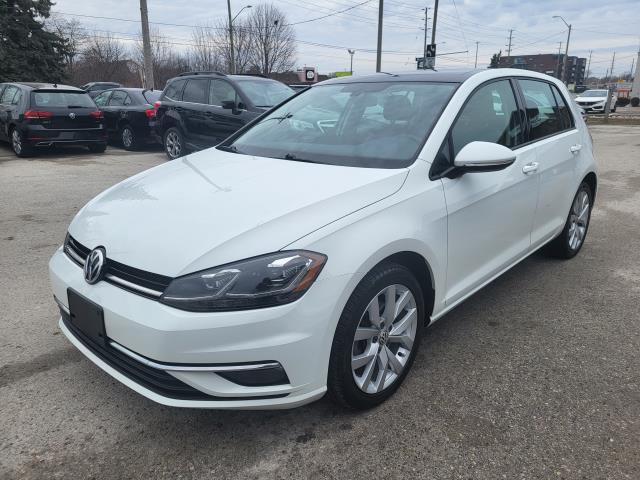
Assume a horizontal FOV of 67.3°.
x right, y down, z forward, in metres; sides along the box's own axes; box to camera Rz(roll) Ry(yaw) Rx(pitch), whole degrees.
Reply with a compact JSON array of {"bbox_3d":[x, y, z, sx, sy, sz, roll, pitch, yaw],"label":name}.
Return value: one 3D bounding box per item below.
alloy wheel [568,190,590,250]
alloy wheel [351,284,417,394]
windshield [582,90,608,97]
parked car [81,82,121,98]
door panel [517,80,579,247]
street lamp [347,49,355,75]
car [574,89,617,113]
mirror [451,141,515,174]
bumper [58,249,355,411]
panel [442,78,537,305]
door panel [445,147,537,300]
[{"bbox_3d":[2.025,-0.175,3.943,0.190,0.480,0.480,15,23,41],"label":"alloy wheel"},{"bbox_3d":[0.229,0.407,2.097,0.190,0.478,0.478,14,22,41],"label":"alloy wheel"},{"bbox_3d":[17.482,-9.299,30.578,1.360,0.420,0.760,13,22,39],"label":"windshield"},{"bbox_3d":[-11.087,-7.289,24.618,4.600,1.460,1.820,-14,21,-38],"label":"parked car"},{"bbox_3d":[1.548,-0.549,3.284,0.250,1.060,0.930,15,23,41],"label":"door panel"},{"bbox_3d":[4.964,-26.255,77.210,1.100,8.400,0.450,0,17,4],"label":"street lamp"},{"bbox_3d":[17.978,-9.014,31.244,1.800,1.416,4.630,13,22,39],"label":"car"},{"bbox_3d":[0.758,-0.391,2.245,0.240,0.155,0.180,14,22,42],"label":"mirror"},{"bbox_3d":[-0.735,0.280,2.162,1.770,0.560,0.575,15,23,41],"label":"bumper"},{"bbox_3d":[0.889,-0.331,2.613,0.250,1.070,1.180,15,23,41],"label":"panel"},{"bbox_3d":[0.924,-0.140,2.639,0.160,0.690,1.180,15,23,41],"label":"door panel"}]

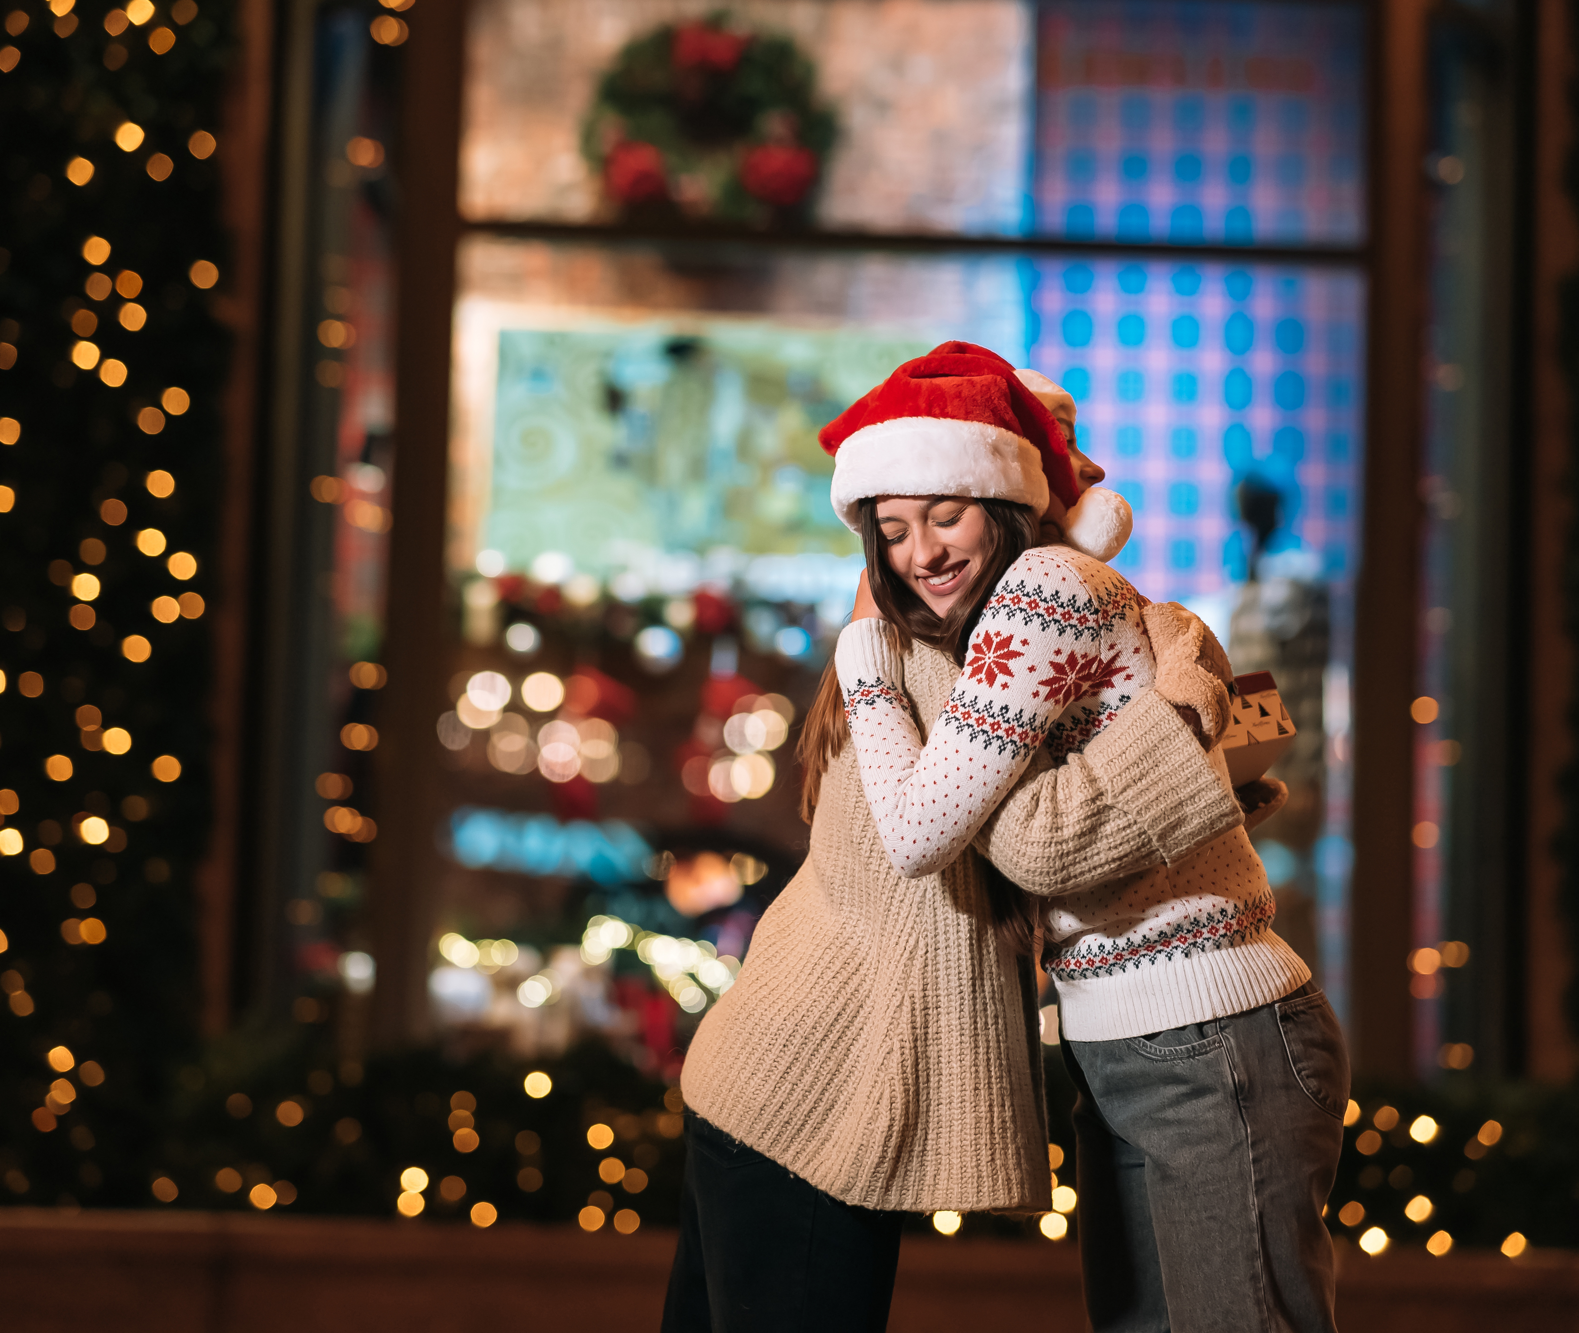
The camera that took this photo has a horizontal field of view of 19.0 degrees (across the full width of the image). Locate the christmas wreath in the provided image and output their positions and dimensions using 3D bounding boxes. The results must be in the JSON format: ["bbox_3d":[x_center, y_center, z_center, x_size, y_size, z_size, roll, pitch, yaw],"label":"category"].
[{"bbox_3d":[-0.235,-1.570,13.800,0.710,0.700,0.180,2,-6,-4],"label":"christmas wreath"}]

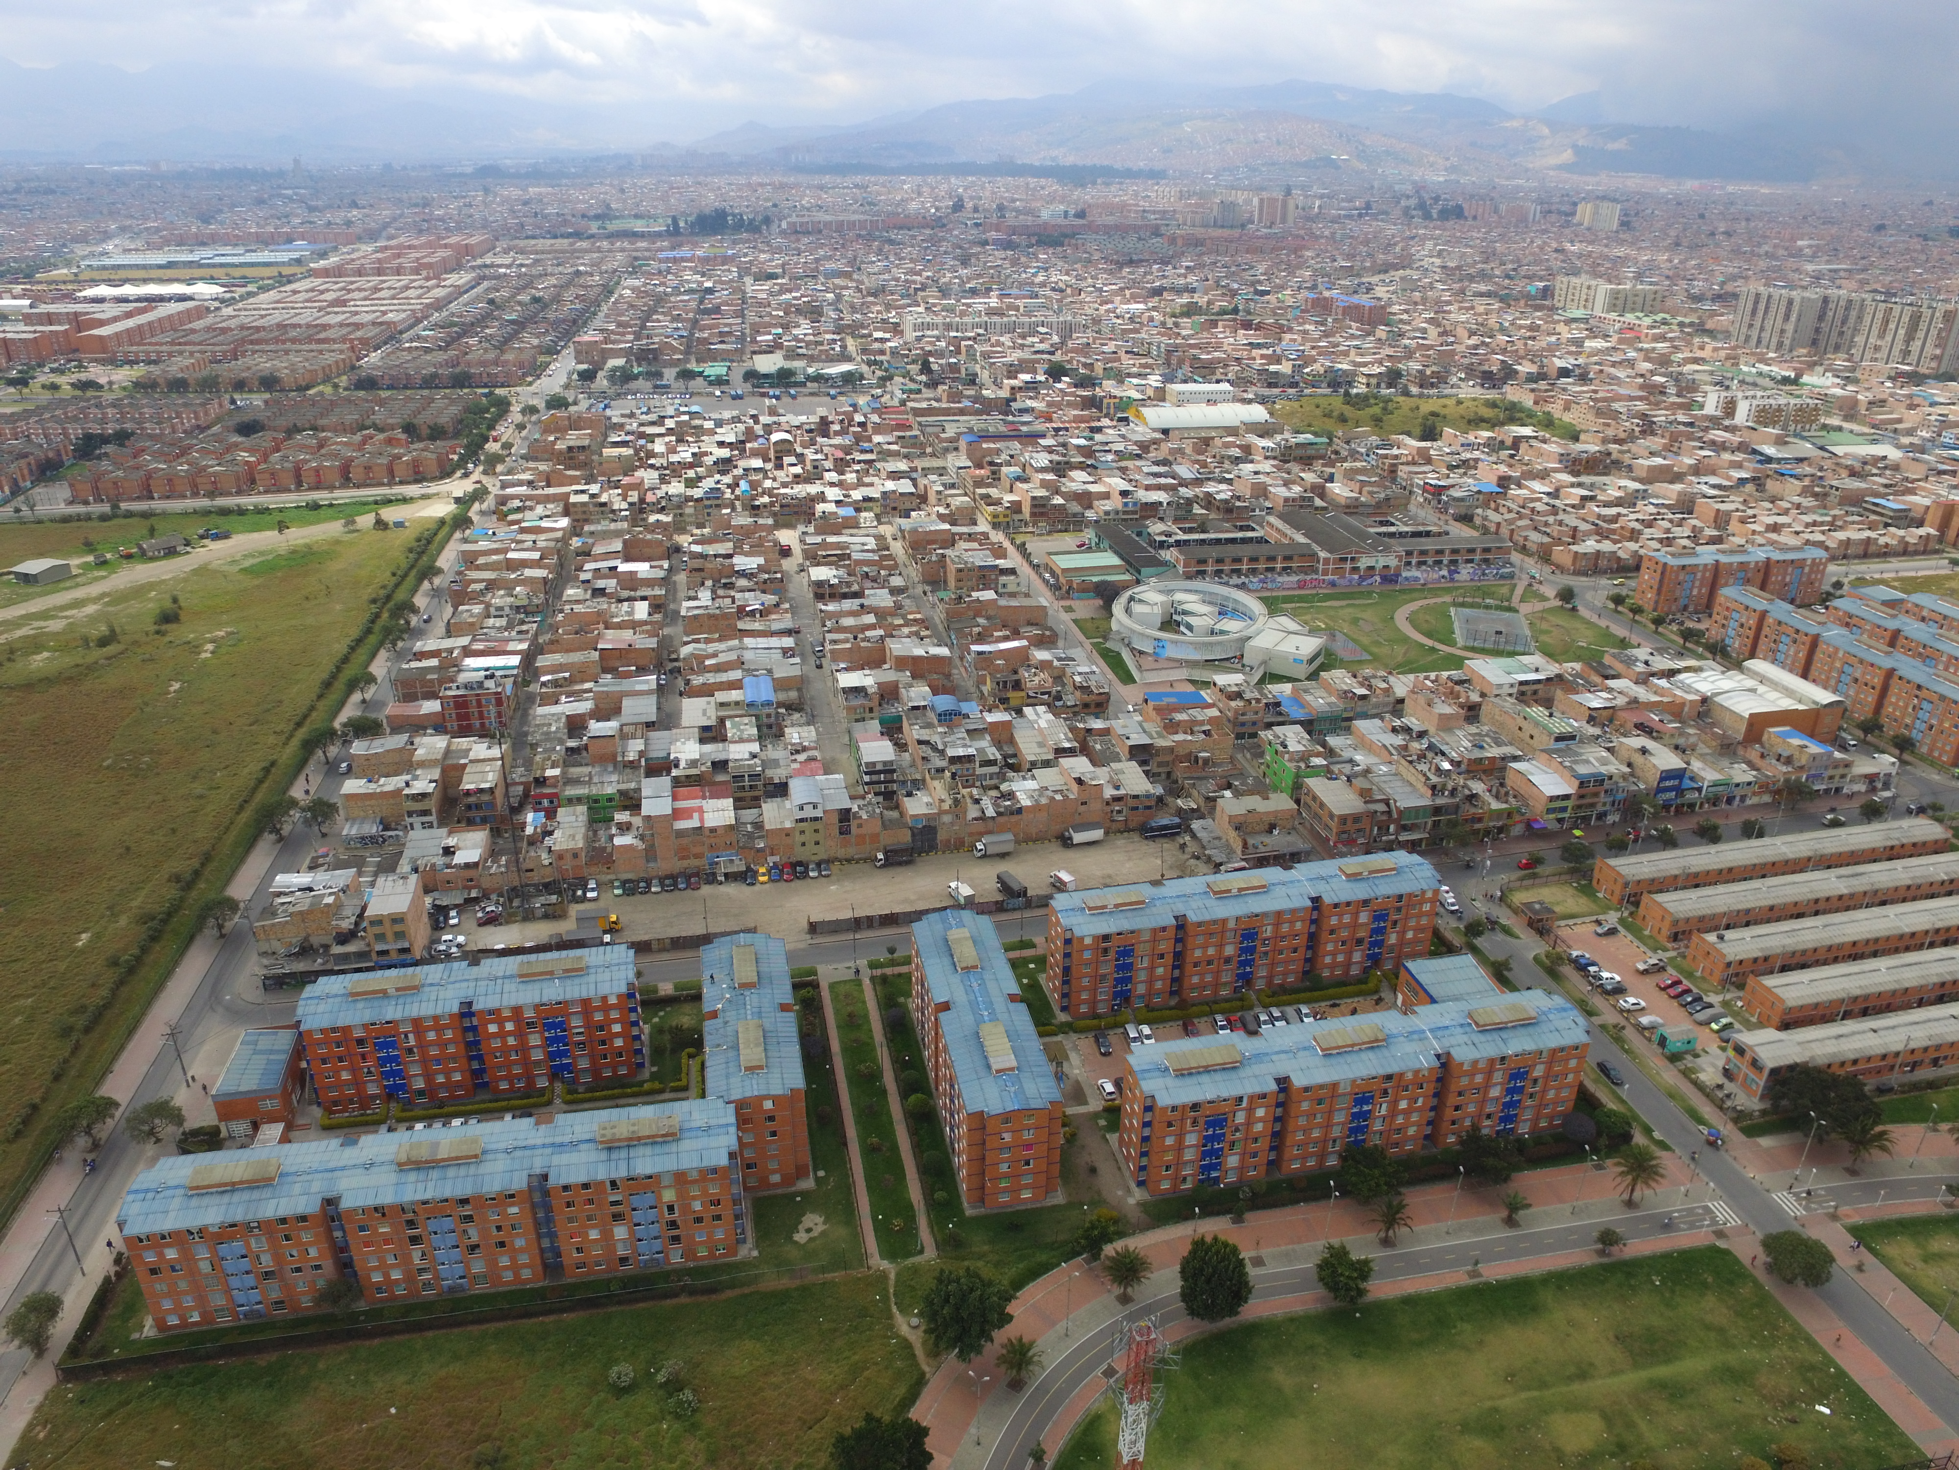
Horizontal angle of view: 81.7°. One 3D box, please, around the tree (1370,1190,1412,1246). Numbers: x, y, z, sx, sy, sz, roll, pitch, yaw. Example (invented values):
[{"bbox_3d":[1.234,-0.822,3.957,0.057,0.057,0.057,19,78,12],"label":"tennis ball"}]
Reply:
[{"bbox_3d":[48.557,57.634,133.339,5.358,6.156,5.358,0,27,0],"label":"tree"}]

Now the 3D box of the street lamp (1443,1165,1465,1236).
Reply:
[{"bbox_3d":[56.456,55.033,134.465,0.500,10.300,1.600,-4,26,-11],"label":"street lamp"}]

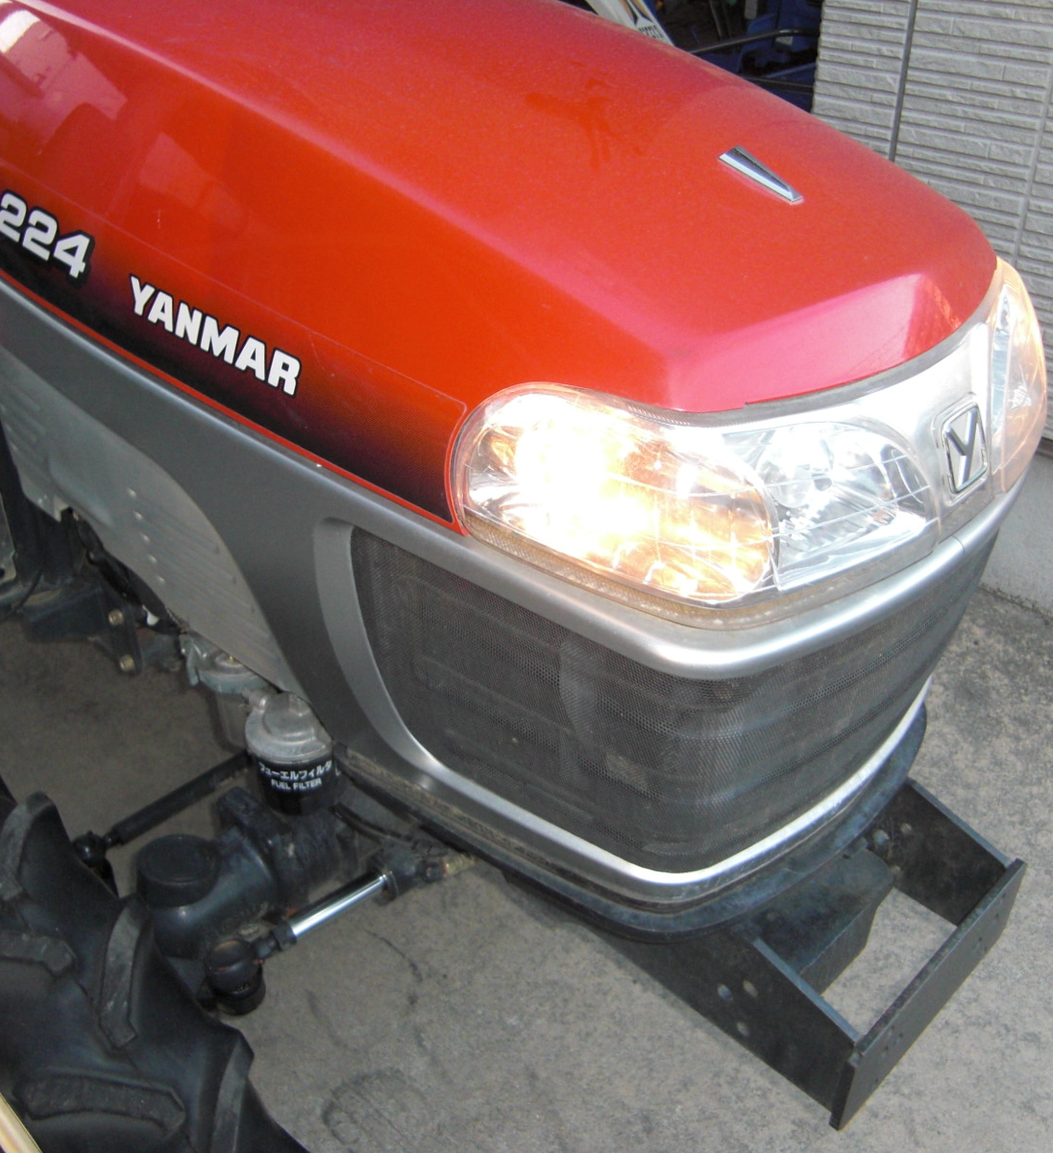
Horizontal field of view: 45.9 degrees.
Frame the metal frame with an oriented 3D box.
[{"bbox_3d":[0.251,0.281,1.126,0.277,0.168,0.269,29,47,36],"label":"metal frame"}]

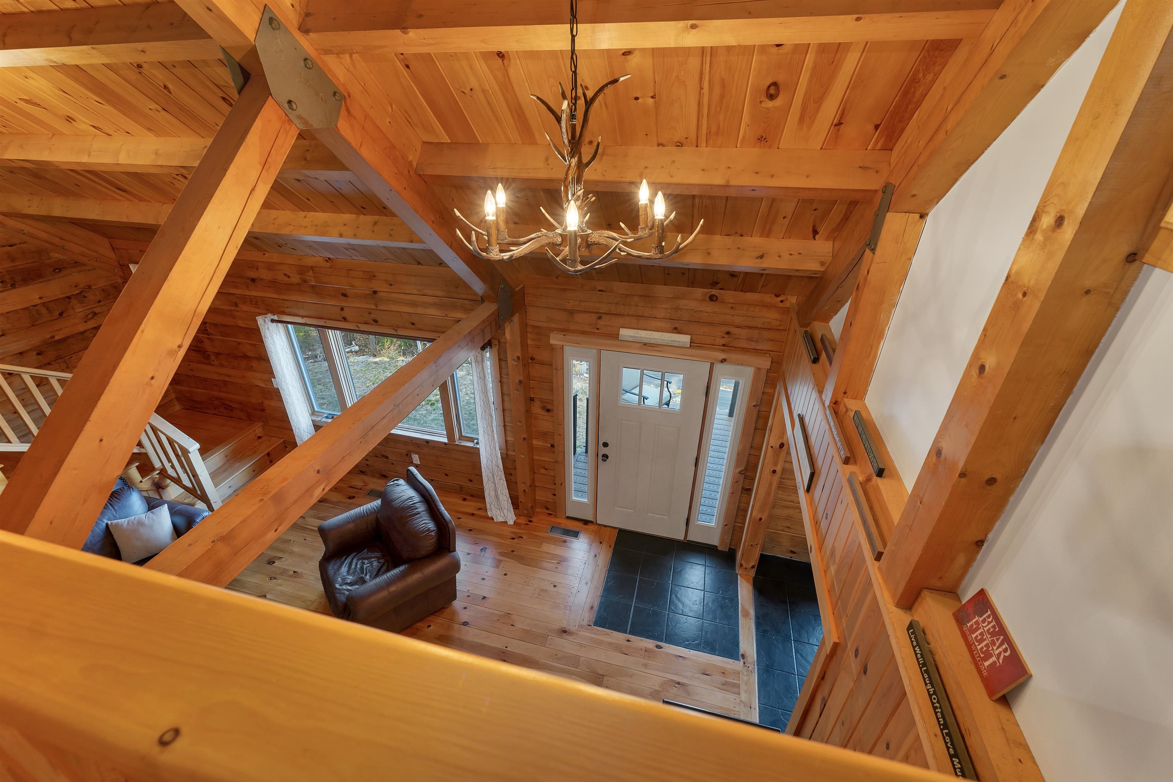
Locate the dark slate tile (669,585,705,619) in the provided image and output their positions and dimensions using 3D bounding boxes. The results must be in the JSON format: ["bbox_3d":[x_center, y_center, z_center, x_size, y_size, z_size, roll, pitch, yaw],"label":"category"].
[{"bbox_3d":[0.912,1.921,4.157,0.297,0.013,0.297,7,30,13],"label":"dark slate tile"}]

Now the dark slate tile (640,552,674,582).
[{"bbox_3d":[0.684,1.734,4.446,0.305,0.012,0.278,7,31,12],"label":"dark slate tile"}]

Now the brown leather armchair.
[{"bbox_3d":[-1.742,1.422,4.013,0.960,0.950,0.980,-20,36,-30],"label":"brown leather armchair"}]

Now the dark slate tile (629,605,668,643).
[{"bbox_3d":[0.544,2.019,3.960,0.305,0.012,0.285,7,31,12],"label":"dark slate tile"}]

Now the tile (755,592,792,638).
[{"bbox_3d":[1.635,2.014,3.991,0.292,0.013,0.292,7,30,13],"label":"tile"}]

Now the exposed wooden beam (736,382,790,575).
[{"bbox_3d":[1.565,0.842,4.011,0.167,2.020,0.202,7,30,13],"label":"exposed wooden beam"}]

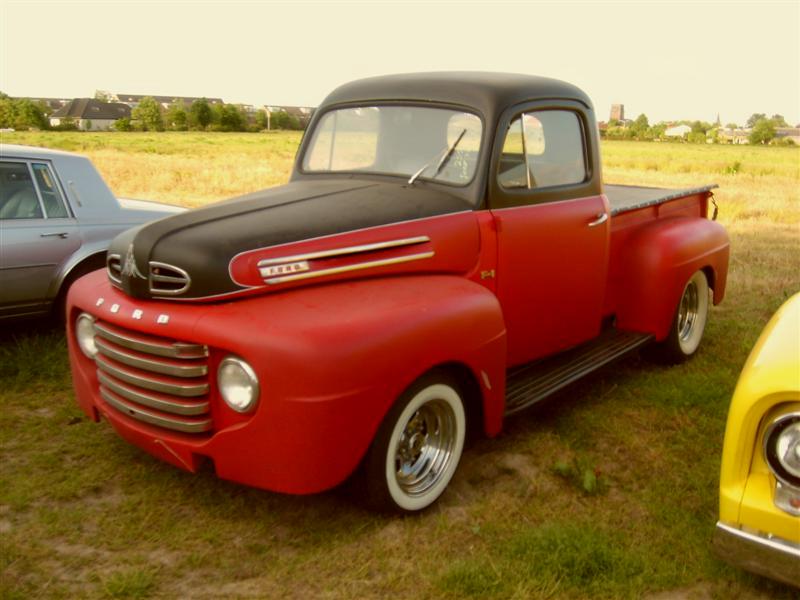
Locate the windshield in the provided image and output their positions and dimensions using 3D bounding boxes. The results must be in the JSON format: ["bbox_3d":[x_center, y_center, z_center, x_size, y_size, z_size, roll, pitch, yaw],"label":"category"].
[{"bbox_3d":[-0.064,-0.791,4.115,1.100,0.370,0.110,10,-3,39],"label":"windshield"}]

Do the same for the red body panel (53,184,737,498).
[{"bbox_3d":[0.397,-0.169,4.806,1.880,0.970,4.550,10,17,39],"label":"red body panel"}]

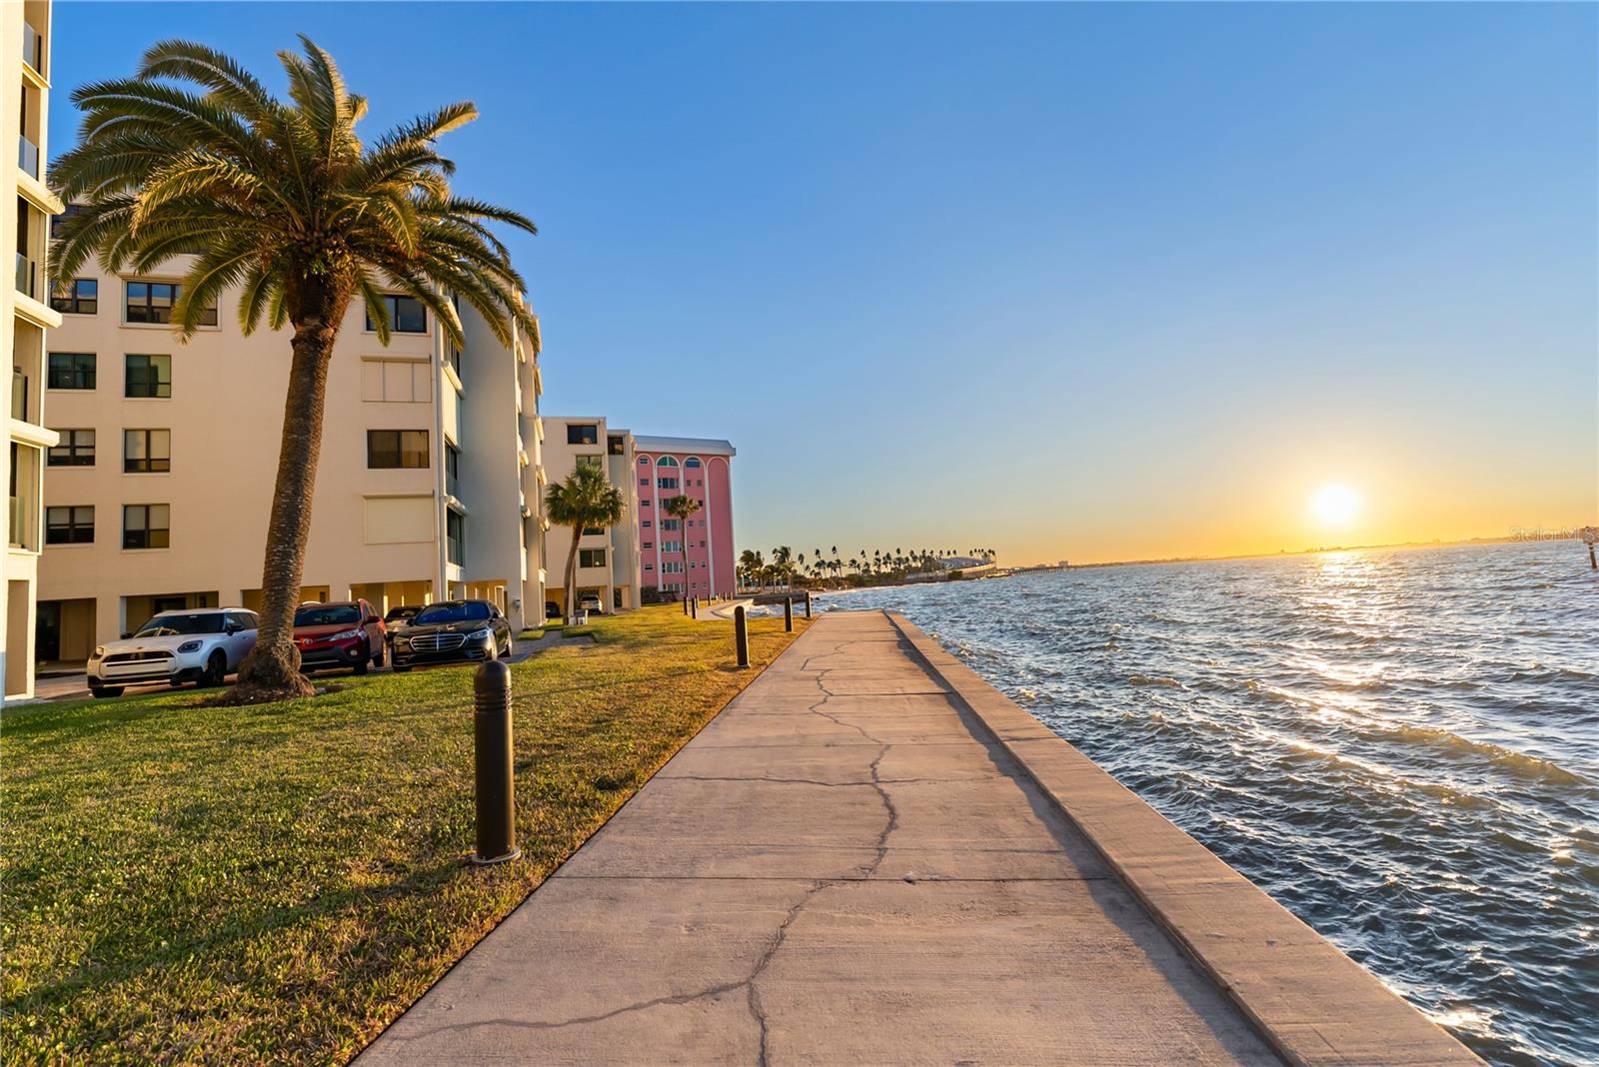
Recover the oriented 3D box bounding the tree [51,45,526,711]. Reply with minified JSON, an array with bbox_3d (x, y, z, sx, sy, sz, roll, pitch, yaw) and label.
[{"bbox_3d":[-9.019,-3.258,13.689,7.600,12.300,7.600,-4,-4,4],"label":"tree"}]

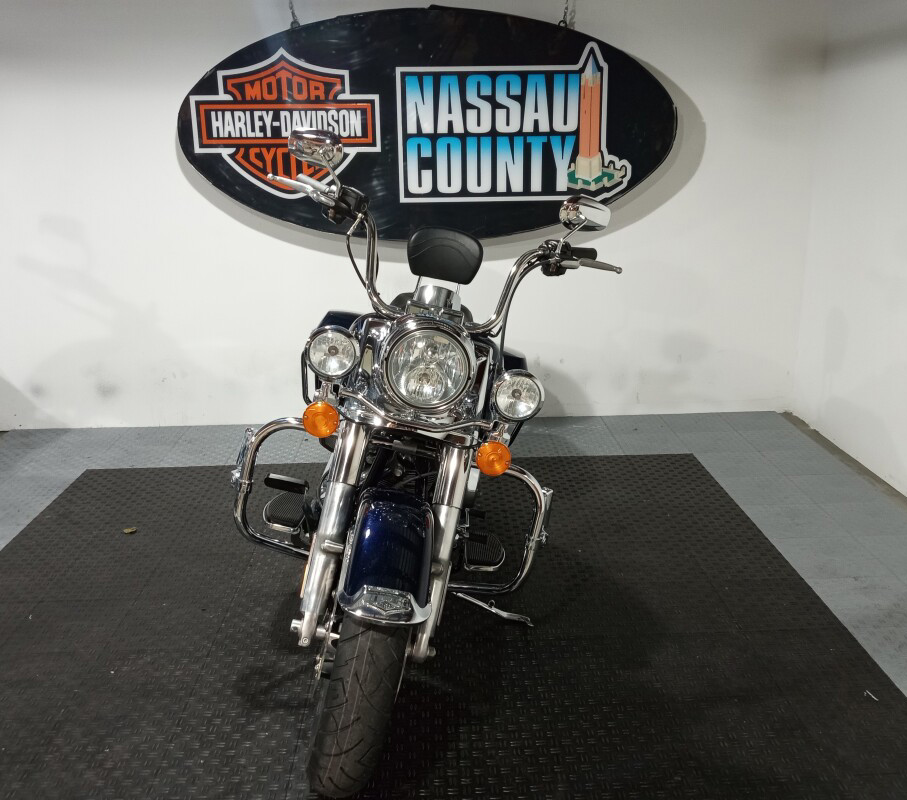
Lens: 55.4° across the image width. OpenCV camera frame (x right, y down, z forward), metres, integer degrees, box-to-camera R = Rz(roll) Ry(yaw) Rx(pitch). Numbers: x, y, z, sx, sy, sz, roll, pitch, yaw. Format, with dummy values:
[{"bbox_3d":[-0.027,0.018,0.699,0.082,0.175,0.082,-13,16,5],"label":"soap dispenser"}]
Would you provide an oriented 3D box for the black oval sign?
[{"bbox_3d":[-0.115,-1.271,4.035,2.321,1.030,0.080,-1,16,-1],"label":"black oval sign"}]

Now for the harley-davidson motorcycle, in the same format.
[{"bbox_3d":[-0.093,-0.086,2.667,0.960,1.380,2.420,5,16,0],"label":"harley-davidson motorcycle"}]

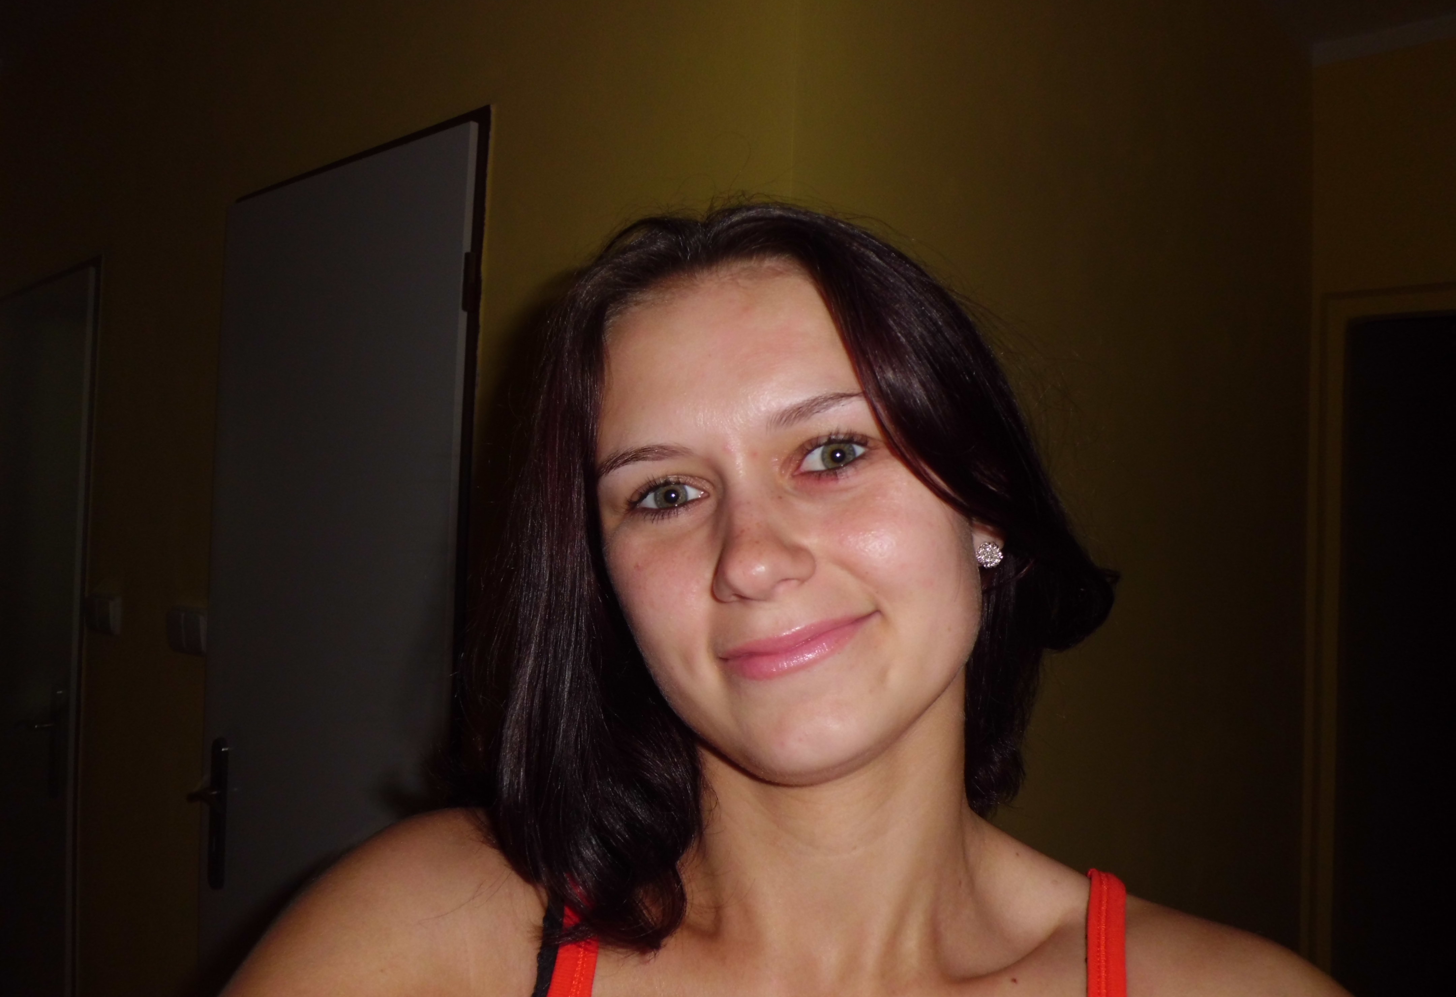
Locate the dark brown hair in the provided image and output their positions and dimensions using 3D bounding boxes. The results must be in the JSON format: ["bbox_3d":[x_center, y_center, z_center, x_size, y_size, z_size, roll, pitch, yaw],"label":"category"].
[{"bbox_3d":[0.018,0.024,0.487,0.270,0.295,0.220,-14,-6,9],"label":"dark brown hair"}]

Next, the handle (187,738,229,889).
[{"bbox_3d":[-0.800,0.506,1.710,0.130,0.245,0.053,1,-2,41],"label":"handle"}]

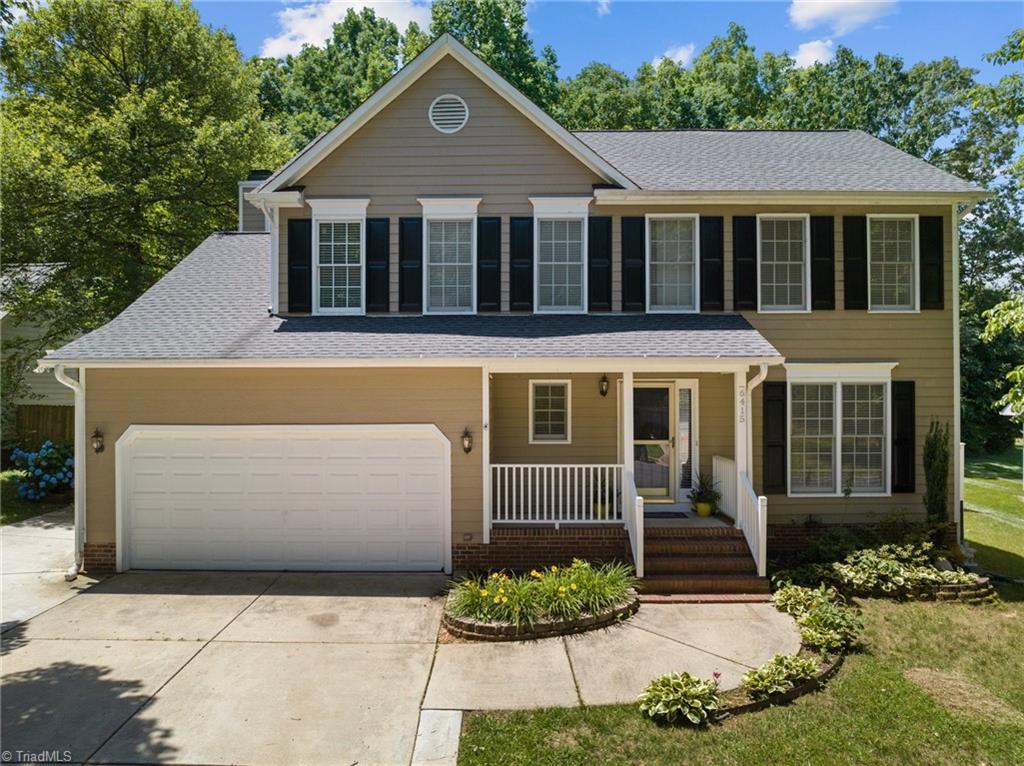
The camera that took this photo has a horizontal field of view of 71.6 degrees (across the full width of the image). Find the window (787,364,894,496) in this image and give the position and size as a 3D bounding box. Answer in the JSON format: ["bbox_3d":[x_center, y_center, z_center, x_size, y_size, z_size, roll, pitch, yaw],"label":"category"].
[{"bbox_3d":[5.607,0.798,12.070,1.906,2.284,0.140,0,0,-1],"label":"window"}]

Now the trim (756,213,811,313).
[{"bbox_3d":[4.634,-2.047,12.100,0.926,1.706,0.100,0,0,-1],"label":"trim"}]

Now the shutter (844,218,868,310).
[{"bbox_3d":[5.875,-2.047,12.131,0.405,1.589,0.050,0,0,0],"label":"shutter"}]

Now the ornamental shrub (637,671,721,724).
[{"bbox_3d":[1.510,2.770,6.400,0.720,0.350,0.650,0,0,-1],"label":"ornamental shrub"}]

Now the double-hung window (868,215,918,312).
[{"bbox_3d":[6.514,-2.046,12.120,0.897,1.700,0.110,0,0,-1],"label":"double-hung window"}]

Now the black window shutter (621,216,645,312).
[{"bbox_3d":[2.056,-2.024,12.040,0.404,1.621,0.050,0,0,-1],"label":"black window shutter"}]

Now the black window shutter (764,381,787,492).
[{"bbox_3d":[4.487,0.933,12.109,0.405,1.909,0.050,0,0,0],"label":"black window shutter"}]

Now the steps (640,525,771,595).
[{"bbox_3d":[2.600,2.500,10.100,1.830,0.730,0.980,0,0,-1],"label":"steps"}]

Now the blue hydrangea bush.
[{"bbox_3d":[-10.998,2.072,16.794,1.650,1.400,1.450,0,0,0],"label":"blue hydrangea bush"}]

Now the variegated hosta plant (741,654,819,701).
[{"bbox_3d":[2.531,2.716,6.677,0.690,0.310,0.580,0,0,0],"label":"variegated hosta plant"}]

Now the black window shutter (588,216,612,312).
[{"bbox_3d":[1.495,-2.024,12.040,0.406,1.621,0.050,0,0,-1],"label":"black window shutter"}]

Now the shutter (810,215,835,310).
[{"bbox_3d":[5.296,-2.050,12.090,0.409,1.611,0.050,0,0,-1],"label":"shutter"}]

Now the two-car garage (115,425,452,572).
[{"bbox_3d":[-3.430,1.741,10.670,5.069,2.234,0.200,0,0,-1],"label":"two-car garage"}]

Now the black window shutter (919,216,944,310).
[{"bbox_3d":[7.181,-2.045,12.130,0.405,1.593,0.050,0,0,0],"label":"black window shutter"}]

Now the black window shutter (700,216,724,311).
[{"bbox_3d":[3.423,-2.039,12.133,0.405,1.606,0.050,0,0,0],"label":"black window shutter"}]

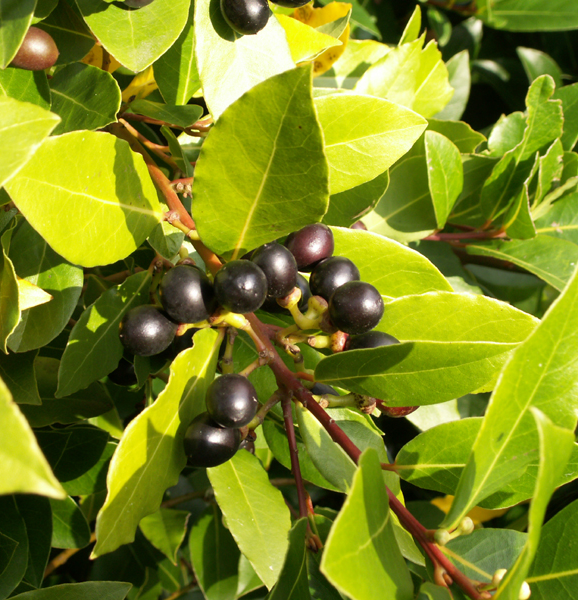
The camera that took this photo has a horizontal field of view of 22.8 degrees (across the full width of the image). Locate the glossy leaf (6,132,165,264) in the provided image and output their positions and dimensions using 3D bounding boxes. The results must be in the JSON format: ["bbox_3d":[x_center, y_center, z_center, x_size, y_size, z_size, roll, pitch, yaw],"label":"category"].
[{"bbox_3d":[-0.053,-0.026,0.366,0.050,0.035,0.010,15,-16,-28],"label":"glossy leaf"}]

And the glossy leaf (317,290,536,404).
[{"bbox_3d":[0.035,0.012,0.355,0.060,0.011,0.030,-5,61,-9],"label":"glossy leaf"}]

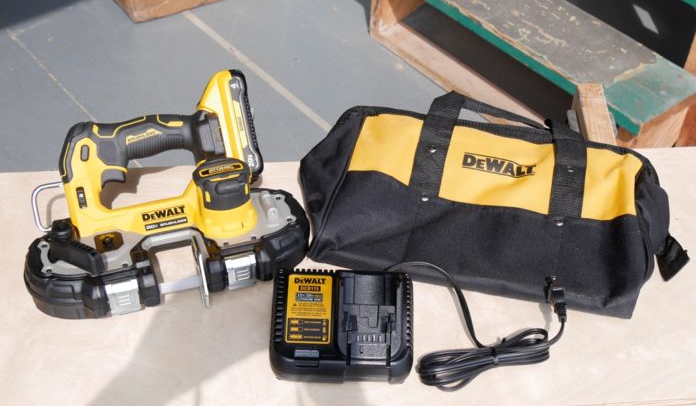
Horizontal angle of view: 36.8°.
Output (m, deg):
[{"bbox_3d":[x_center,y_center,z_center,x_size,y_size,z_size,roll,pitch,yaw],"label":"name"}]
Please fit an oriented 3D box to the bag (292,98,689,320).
[{"bbox_3d":[0.172,-0.021,1.282,0.467,0.183,0.182,11,48,8],"label":"bag"}]

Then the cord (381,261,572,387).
[{"bbox_3d":[0.155,0.138,1.231,0.217,0.040,0.166,1,47,-1],"label":"cord"}]

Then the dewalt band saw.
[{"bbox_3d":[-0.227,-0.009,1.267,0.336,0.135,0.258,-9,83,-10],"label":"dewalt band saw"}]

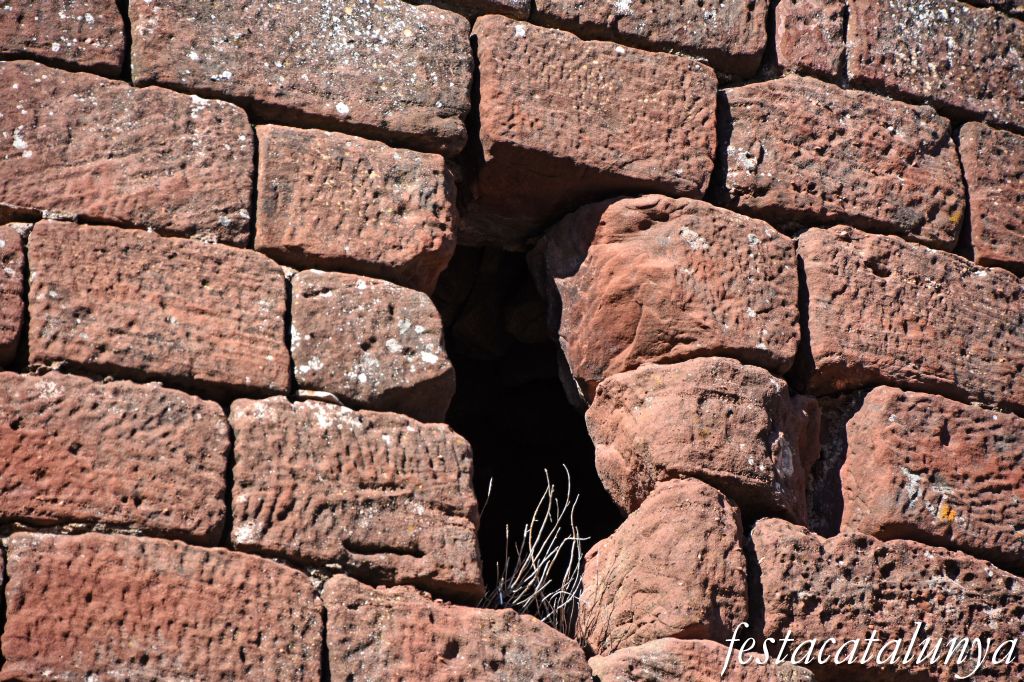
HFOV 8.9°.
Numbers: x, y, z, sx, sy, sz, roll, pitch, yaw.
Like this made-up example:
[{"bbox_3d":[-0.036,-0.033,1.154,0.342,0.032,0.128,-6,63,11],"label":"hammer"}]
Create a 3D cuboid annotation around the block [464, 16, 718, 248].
[{"bbox_3d":[0.120,-0.371,13.024,0.495,0.319,0.340,11,-38,-15],"label":"block"}]

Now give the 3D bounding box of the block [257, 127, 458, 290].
[{"bbox_3d":[-0.336,-0.186,12.693,0.388,0.301,0.310,9,-38,-12],"label":"block"}]

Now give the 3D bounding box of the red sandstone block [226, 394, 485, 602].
[{"bbox_3d":[-0.323,0.365,12.279,0.479,0.361,0.310,9,-38,-12],"label":"red sandstone block"}]

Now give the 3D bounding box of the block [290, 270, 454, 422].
[{"bbox_3d":[-0.298,0.068,12.501,0.309,0.283,0.290,10,-38,-12],"label":"block"}]

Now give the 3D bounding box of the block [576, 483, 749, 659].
[{"bbox_3d":[0.270,0.485,12.414,0.281,0.351,0.290,12,-39,-15],"label":"block"}]

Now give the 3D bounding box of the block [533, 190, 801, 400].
[{"bbox_3d":[0.281,-0.021,12.822,0.470,0.367,0.330,12,-39,-15],"label":"block"}]

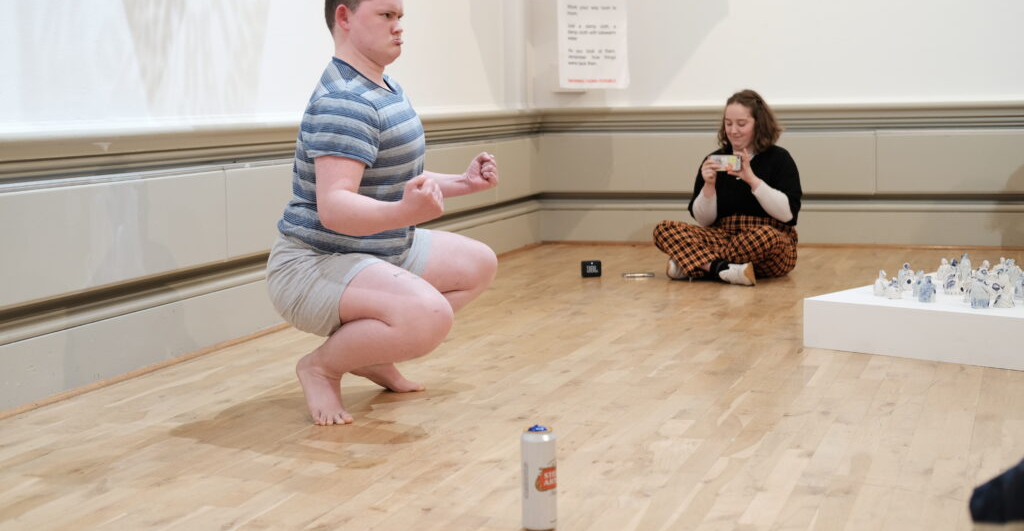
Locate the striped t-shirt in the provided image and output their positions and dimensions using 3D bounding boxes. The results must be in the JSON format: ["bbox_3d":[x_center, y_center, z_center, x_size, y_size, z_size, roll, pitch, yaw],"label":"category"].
[{"bbox_3d":[-0.418,-0.277,3.973,0.350,0.510,0.470,1,7,16],"label":"striped t-shirt"}]

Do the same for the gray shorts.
[{"bbox_3d":[-0.435,0.035,4.016,0.360,0.310,0.480,1,7,16],"label":"gray shorts"}]

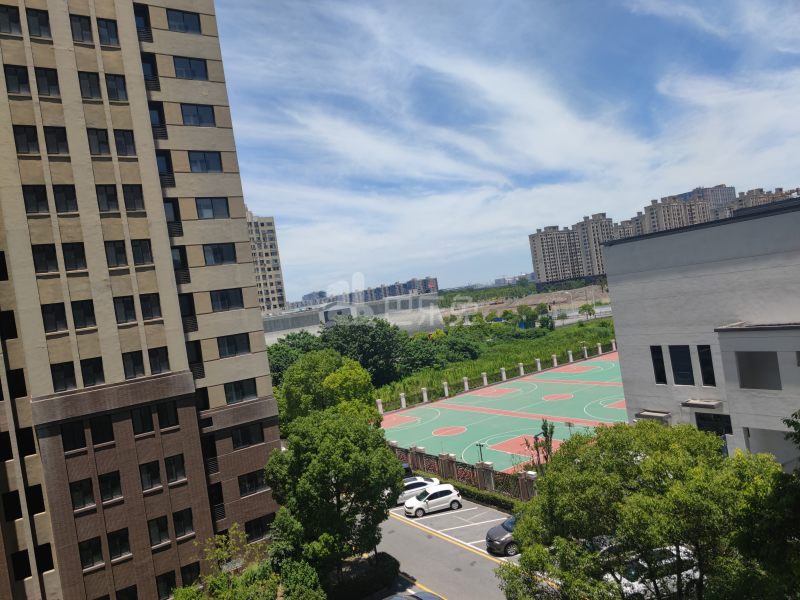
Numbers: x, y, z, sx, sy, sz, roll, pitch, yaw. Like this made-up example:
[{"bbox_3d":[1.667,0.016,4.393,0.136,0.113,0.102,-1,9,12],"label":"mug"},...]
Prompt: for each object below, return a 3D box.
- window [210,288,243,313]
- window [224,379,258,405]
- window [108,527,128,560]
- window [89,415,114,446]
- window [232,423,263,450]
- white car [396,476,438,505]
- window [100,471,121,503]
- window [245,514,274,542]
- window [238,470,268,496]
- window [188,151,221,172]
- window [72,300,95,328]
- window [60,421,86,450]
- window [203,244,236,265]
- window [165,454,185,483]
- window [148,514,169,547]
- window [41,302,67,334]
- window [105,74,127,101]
[{"bbox_3d":[-11.111,0.003,37.176,2.036,1.319,0.150,-9,1,-35],"label":"window"},{"bbox_3d":[-10.241,5.898,37.271,2.036,1.319,0.150,-9,1,-35],"label":"window"},{"bbox_3d":[-14.094,12.289,29.090,0.938,1.344,0.150,-9,1,-35],"label":"window"},{"bbox_3d":[-15.097,6.623,29.315,0.937,1.372,0.140,-9,1,-35],"label":"window"},{"bbox_3d":[-9.805,8.845,37.318,2.036,1.319,0.150,-9,1,-35],"label":"window"},{"bbox_3d":[0.758,13.893,41.960,4.550,1.470,1.790,-9,1,-8],"label":"white car"},{"bbox_3d":[-14.306,9.240,28.628,0.950,1.370,0.200,-9,0,-35],"label":"window"},{"bbox_3d":[-8.849,14.510,36.832,1.946,1.286,0.150,-9,1,-35],"label":"window"},{"bbox_3d":[-8.992,11.343,35.994,1.950,1.300,0.200,-9,0,-35],"label":"window"},{"bbox_3d":[-12.340,-8.799,36.824,2.029,1.345,0.150,-9,1,-35],"label":"window"},{"bbox_3d":[-15.967,0.744,29.228,0.937,1.365,0.140,-9,1,-35],"label":"window"},{"bbox_3d":[-16.129,6.696,28.501,0.971,1.379,0.150,-9,1,-35],"label":"window"},{"bbox_3d":[-11.467,-2.924,36.901,2.029,1.345,0.150,-9,1,-35],"label":"window"},{"bbox_3d":[-12.157,9.145,31.360,0.982,1.398,0.150,-9,1,-35],"label":"window"},{"bbox_3d":[-12.812,12.293,30.813,0.948,1.366,0.150,-9,1,-35],"label":"window"},{"bbox_3d":[-16.738,0.893,28.046,0.956,1.367,0.150,-9,1,-35],"label":"window"},{"bbox_3d":[-14.863,-11.123,30.350,0.950,1.380,0.200,-9,0,-35],"label":"window"}]

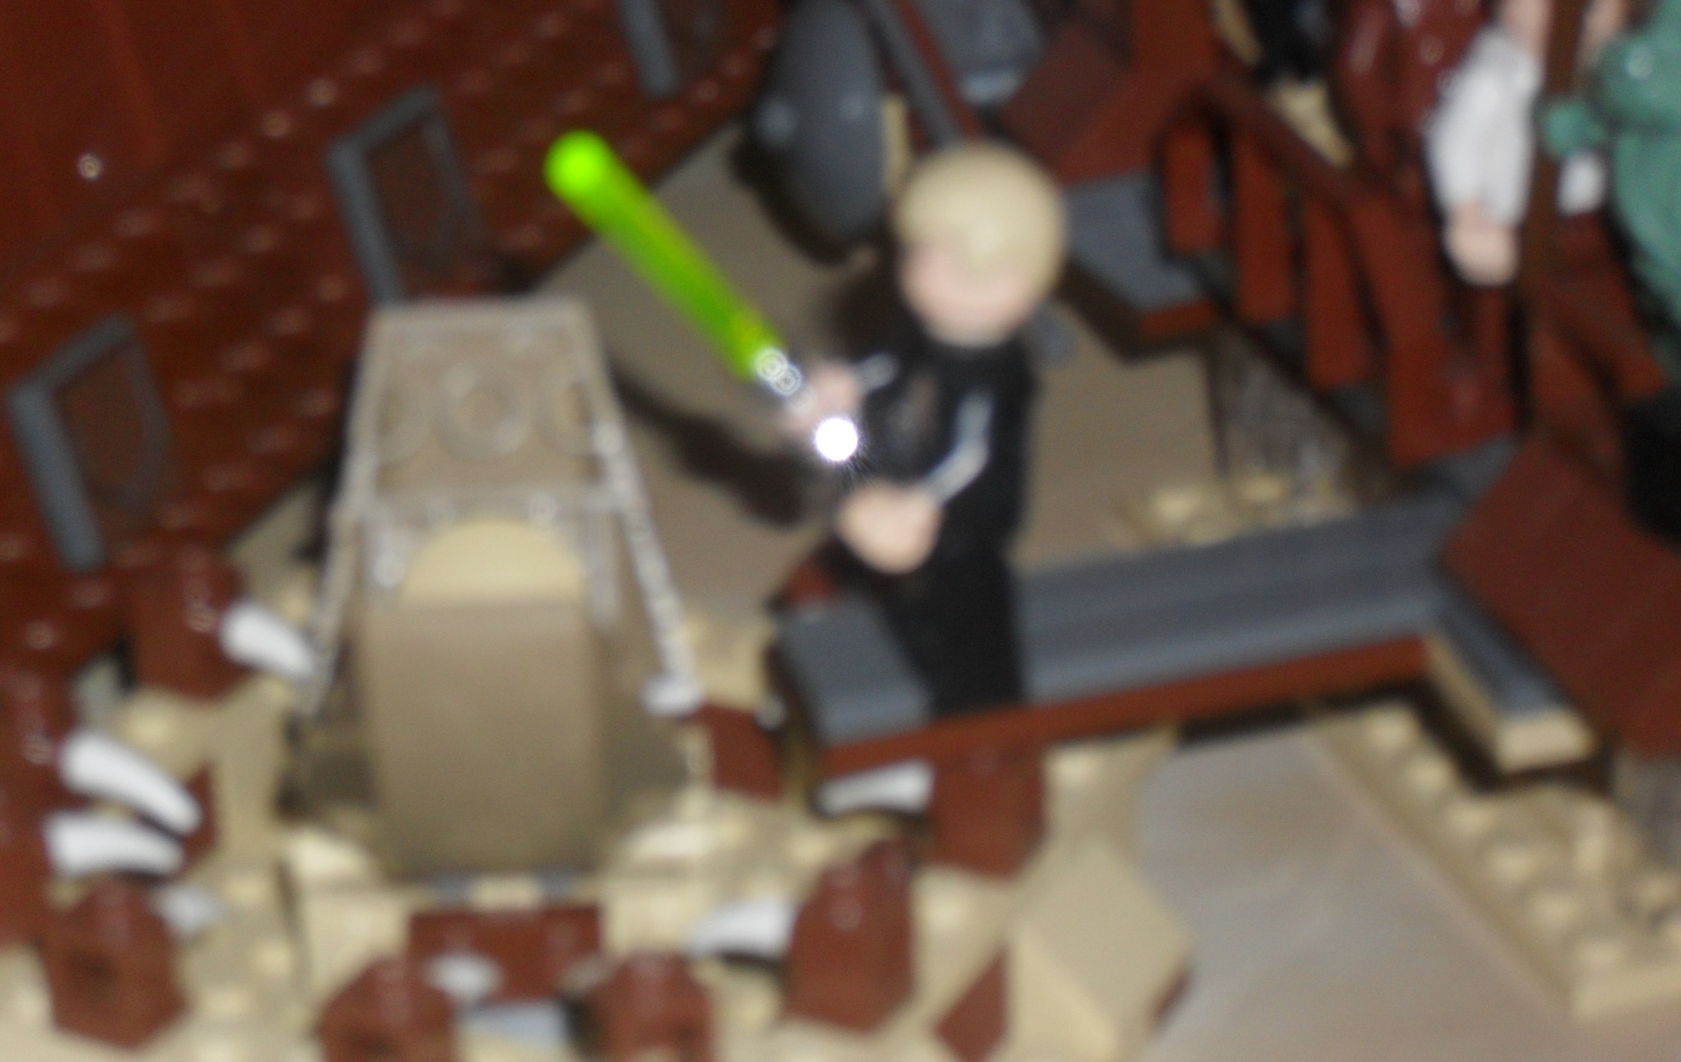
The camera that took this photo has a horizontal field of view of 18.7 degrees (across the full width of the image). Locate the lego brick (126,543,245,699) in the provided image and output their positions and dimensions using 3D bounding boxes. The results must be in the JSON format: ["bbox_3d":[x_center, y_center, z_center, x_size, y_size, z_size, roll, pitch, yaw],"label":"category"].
[{"bbox_3d":[-0.059,0.008,0.470,0.008,0.011,0.008,12,31,28],"label":"lego brick"}]

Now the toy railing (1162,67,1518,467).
[{"bbox_3d":[0.041,-0.025,0.430,0.009,0.019,0.048,-11,28,-15],"label":"toy railing"}]

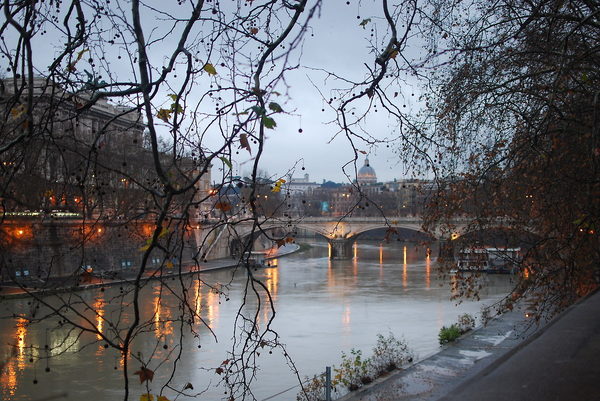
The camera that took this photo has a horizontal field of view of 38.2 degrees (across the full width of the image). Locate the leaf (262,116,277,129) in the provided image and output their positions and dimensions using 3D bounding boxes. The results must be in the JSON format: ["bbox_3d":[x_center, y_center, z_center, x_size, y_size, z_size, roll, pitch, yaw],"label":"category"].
[{"bbox_3d":[-0.253,-0.647,7.200,0.112,0.096,0.060,0,-1,0],"label":"leaf"}]

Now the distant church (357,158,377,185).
[{"bbox_3d":[71.308,-31.096,930.000,20.500,27.500,20.500,0,-1,0],"label":"distant church"}]

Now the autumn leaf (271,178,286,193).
[{"bbox_3d":[-0.178,-0.124,7.200,0.129,0.112,0.070,0,-1,0],"label":"autumn leaf"}]

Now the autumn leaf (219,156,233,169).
[{"bbox_3d":[-0.619,-0.316,7.200,0.112,0.096,0.060,0,-1,0],"label":"autumn leaf"}]

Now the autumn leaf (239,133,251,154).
[{"bbox_3d":[-0.461,-0.473,7.200,0.096,0.178,0.060,0,-1,0],"label":"autumn leaf"}]

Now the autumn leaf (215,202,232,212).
[{"bbox_3d":[-0.617,0.057,7.000,0.141,0.077,0.070,0,-1,0],"label":"autumn leaf"}]

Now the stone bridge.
[{"bbox_3d":[26.000,12.200,290.000,100.000,14.000,20.000,0,-1,3],"label":"stone bridge"}]

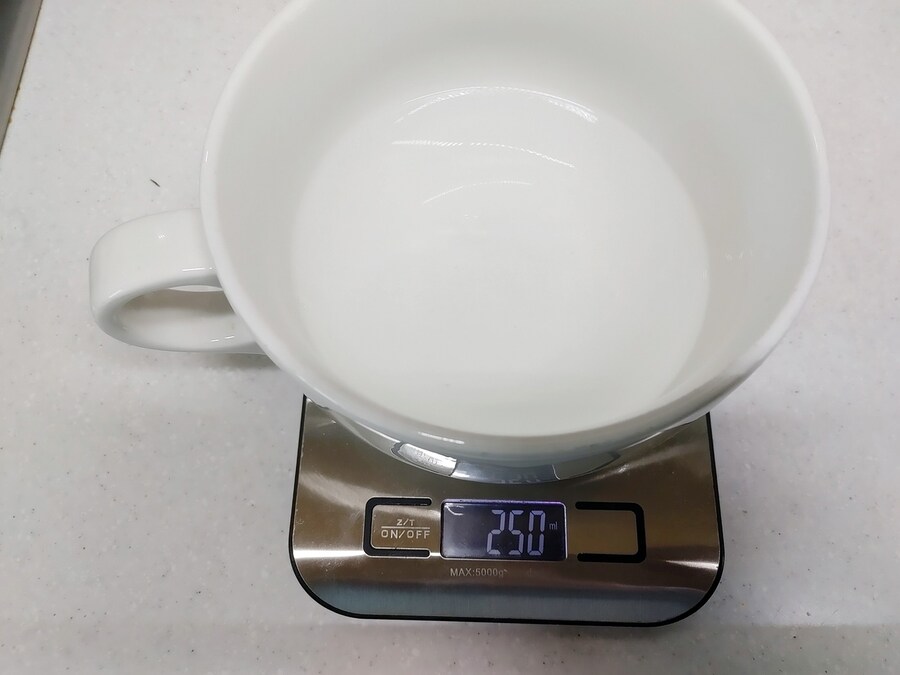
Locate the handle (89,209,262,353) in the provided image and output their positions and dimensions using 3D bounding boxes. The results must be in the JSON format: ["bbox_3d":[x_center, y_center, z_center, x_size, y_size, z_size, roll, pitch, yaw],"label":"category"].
[{"bbox_3d":[-0.081,-0.014,0.210,0.048,0.062,0.020,-10,71,-3],"label":"handle"}]

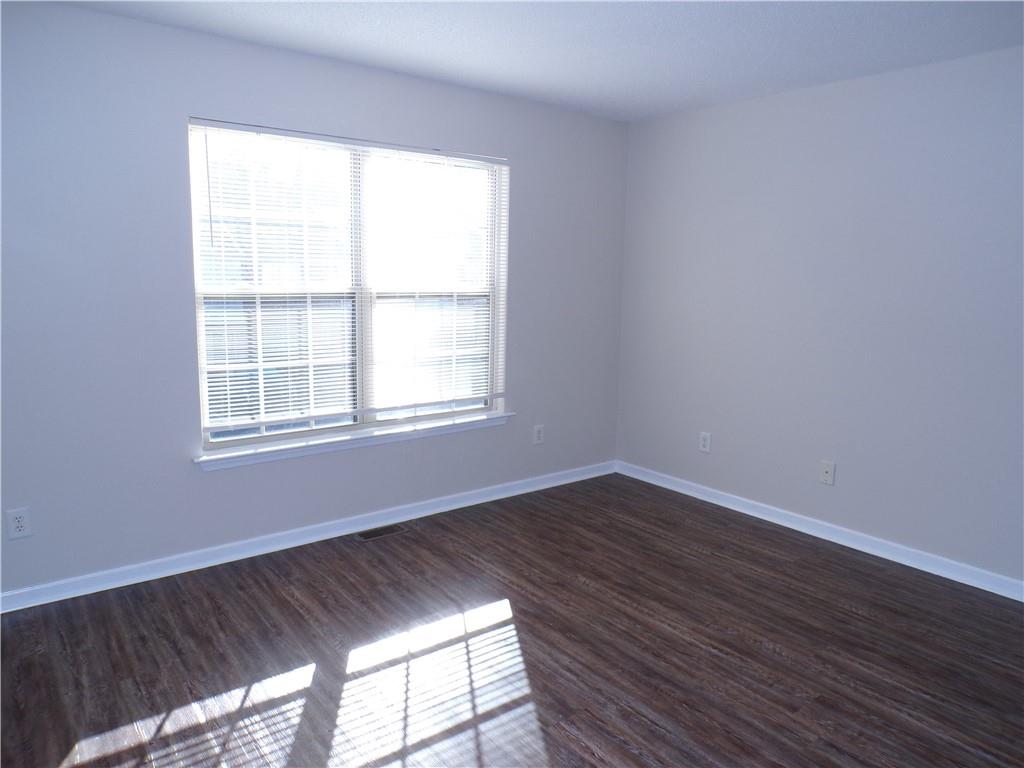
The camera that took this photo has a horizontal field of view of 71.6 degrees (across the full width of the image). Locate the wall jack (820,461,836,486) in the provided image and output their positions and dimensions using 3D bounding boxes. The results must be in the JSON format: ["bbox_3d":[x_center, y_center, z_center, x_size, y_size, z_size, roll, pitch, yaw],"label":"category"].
[{"bbox_3d":[1.733,0.494,3.897,0.010,0.119,0.074,-6,12,-38],"label":"wall jack"}]

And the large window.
[{"bbox_3d":[-0.760,-0.500,3.815,1.790,1.500,0.100,-6,12,-38],"label":"large window"}]

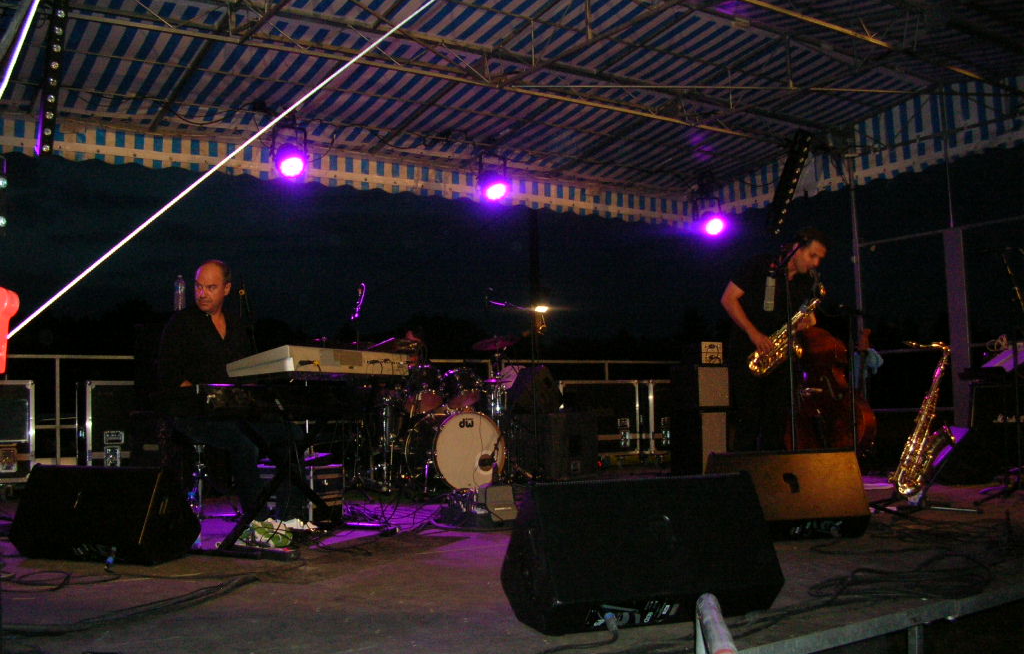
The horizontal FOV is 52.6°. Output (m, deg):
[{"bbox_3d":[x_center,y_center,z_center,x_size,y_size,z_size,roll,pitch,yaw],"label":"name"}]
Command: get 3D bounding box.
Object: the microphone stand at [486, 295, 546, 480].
[{"bbox_3d":[0.004,0.490,8.055,0.600,1.466,0.500,-3,-5,17],"label":"microphone stand"}]

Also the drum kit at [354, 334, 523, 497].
[{"bbox_3d":[-0.595,0.642,7.866,1.220,1.170,1.100,1,-6,-33],"label":"drum kit"}]

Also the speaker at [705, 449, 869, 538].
[{"bbox_3d":[1.204,0.726,4.561,0.680,0.355,0.490,-1,-5,-6],"label":"speaker"}]

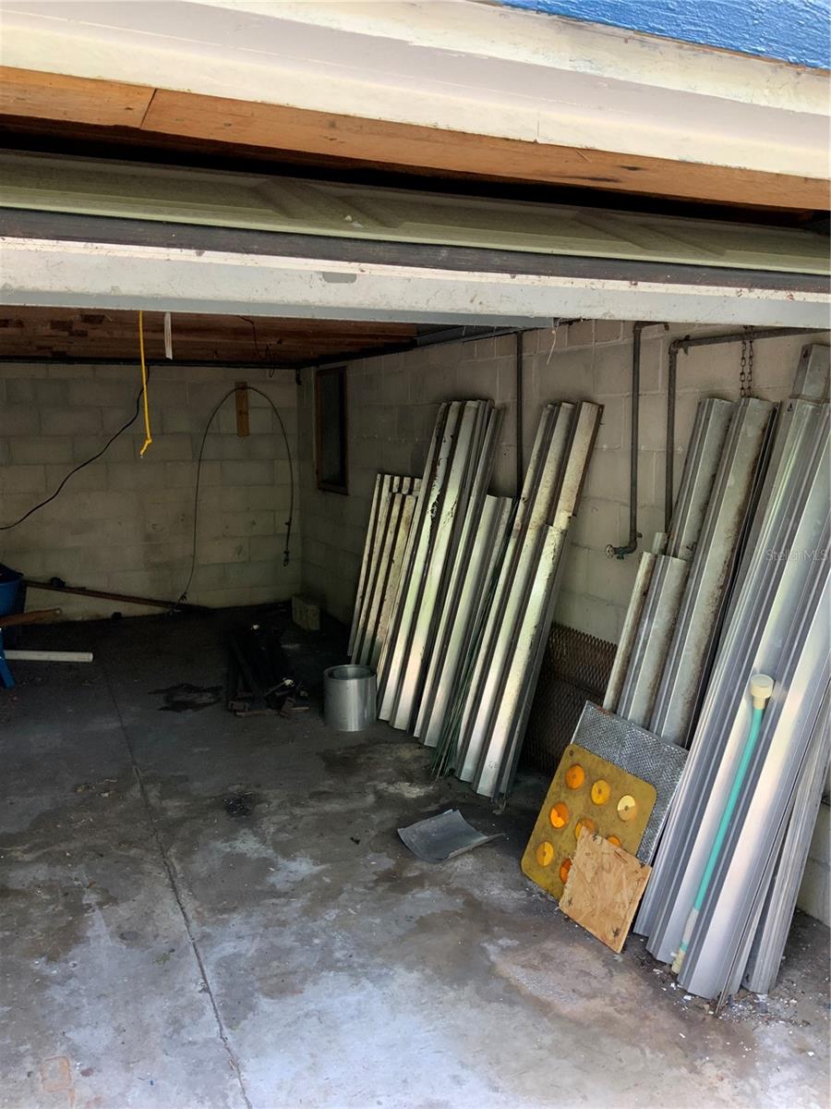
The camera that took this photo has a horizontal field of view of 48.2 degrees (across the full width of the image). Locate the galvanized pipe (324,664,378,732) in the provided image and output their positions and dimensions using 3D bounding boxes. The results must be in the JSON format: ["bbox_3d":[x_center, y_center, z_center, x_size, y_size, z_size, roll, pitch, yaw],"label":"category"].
[{"bbox_3d":[-0.320,0.699,4.536,0.253,0.255,0.253,0,9,0],"label":"galvanized pipe"}]

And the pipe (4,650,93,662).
[{"bbox_3d":[-2.380,0.628,5.756,0.800,0.059,0.059,1,9,7],"label":"pipe"}]

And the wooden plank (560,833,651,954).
[{"bbox_3d":[0.554,0.976,2.726,0.012,0.253,0.298,19,-2,-28],"label":"wooden plank"}]

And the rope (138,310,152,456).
[{"bbox_3d":[-0.612,-0.418,2.098,0.028,0.385,0.020,-4,9,-24],"label":"rope"}]

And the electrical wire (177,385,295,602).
[{"bbox_3d":[-1.387,-0.469,7.145,0.960,1.645,0.080,-4,9,-24],"label":"electrical wire"}]

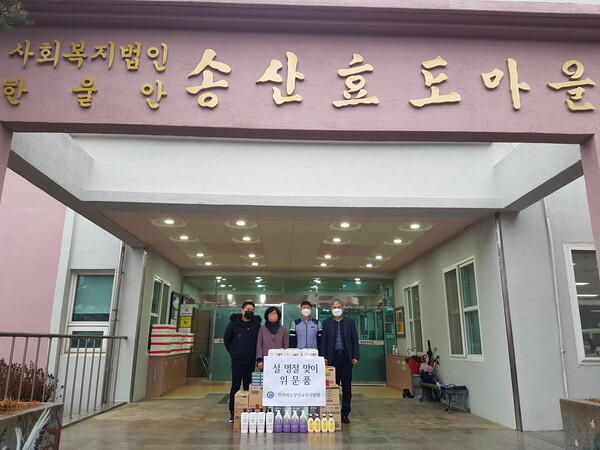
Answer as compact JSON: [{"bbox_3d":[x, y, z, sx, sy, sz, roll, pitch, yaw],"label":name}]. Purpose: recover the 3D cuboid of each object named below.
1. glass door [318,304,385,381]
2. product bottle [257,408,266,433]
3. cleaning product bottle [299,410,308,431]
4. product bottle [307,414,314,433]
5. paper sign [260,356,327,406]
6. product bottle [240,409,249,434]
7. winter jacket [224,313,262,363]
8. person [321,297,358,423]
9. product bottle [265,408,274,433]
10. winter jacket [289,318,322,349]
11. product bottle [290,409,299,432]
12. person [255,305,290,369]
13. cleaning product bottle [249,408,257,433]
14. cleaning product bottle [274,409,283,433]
[{"bbox_3d":[1.477,3.375,12.867,1.956,2.126,0.060,1,-15,-2],"label":"glass door"},{"bbox_3d":[-0.482,2.465,5.678,0.090,0.279,0.068,1,-14,-2],"label":"product bottle"},{"bbox_3d":[0.048,2.496,5.728,0.095,0.258,0.065,2,-15,-5],"label":"cleaning product bottle"},{"bbox_3d":[0.140,2.522,5.735,0.072,0.207,0.058,1,-14,-2],"label":"product bottle"},{"bbox_3d":[-0.070,2.060,5.946,0.815,0.619,0.010,2,-28,-4],"label":"paper sign"},{"bbox_3d":[-0.688,2.466,5.672,0.092,0.283,0.065,2,-15,-5],"label":"product bottle"},{"bbox_3d":[-0.844,1.684,6.737,0.520,0.710,0.350,1,-14,-2],"label":"winter jacket"},{"bbox_3d":[0.585,1.991,6.681,0.540,1.712,0.310,1,-14,-2],"label":"person"},{"bbox_3d":[-0.374,2.467,5.683,0.090,0.279,0.068,1,-14,-2],"label":"product bottle"},{"bbox_3d":[0.090,1.740,6.760,0.520,0.670,0.280,2,-15,-5],"label":"winter jacket"},{"bbox_3d":[-0.058,2.495,5.726,0.097,0.258,0.065,2,-15,-5],"label":"product bottle"},{"bbox_3d":[-0.398,2.028,6.658,0.470,1.611,0.300,1,-14,-2],"label":"person"},{"bbox_3d":[-0.589,2.466,5.674,0.092,0.283,0.065,2,-15,-5],"label":"cleaning product bottle"},{"bbox_3d":[-0.268,2.492,5.731,0.092,0.256,0.075,1,-14,-2],"label":"cleaning product bottle"}]

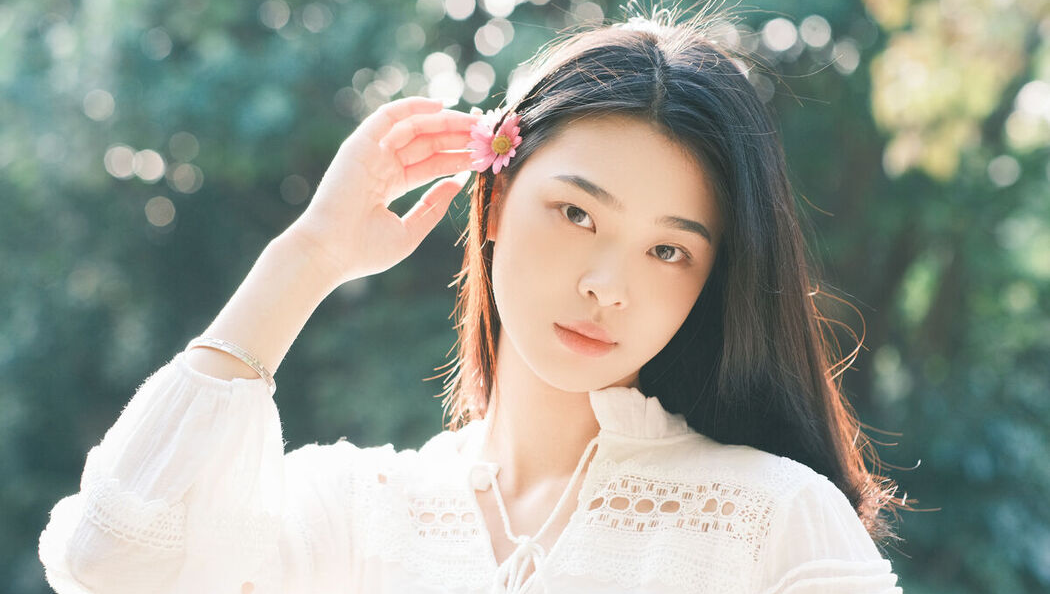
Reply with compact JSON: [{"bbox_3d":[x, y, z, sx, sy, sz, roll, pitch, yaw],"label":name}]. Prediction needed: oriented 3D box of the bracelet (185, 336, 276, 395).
[{"bbox_3d":[-0.176,0.046,1.450,0.059,0.007,0.057,25,-35,0],"label":"bracelet"}]

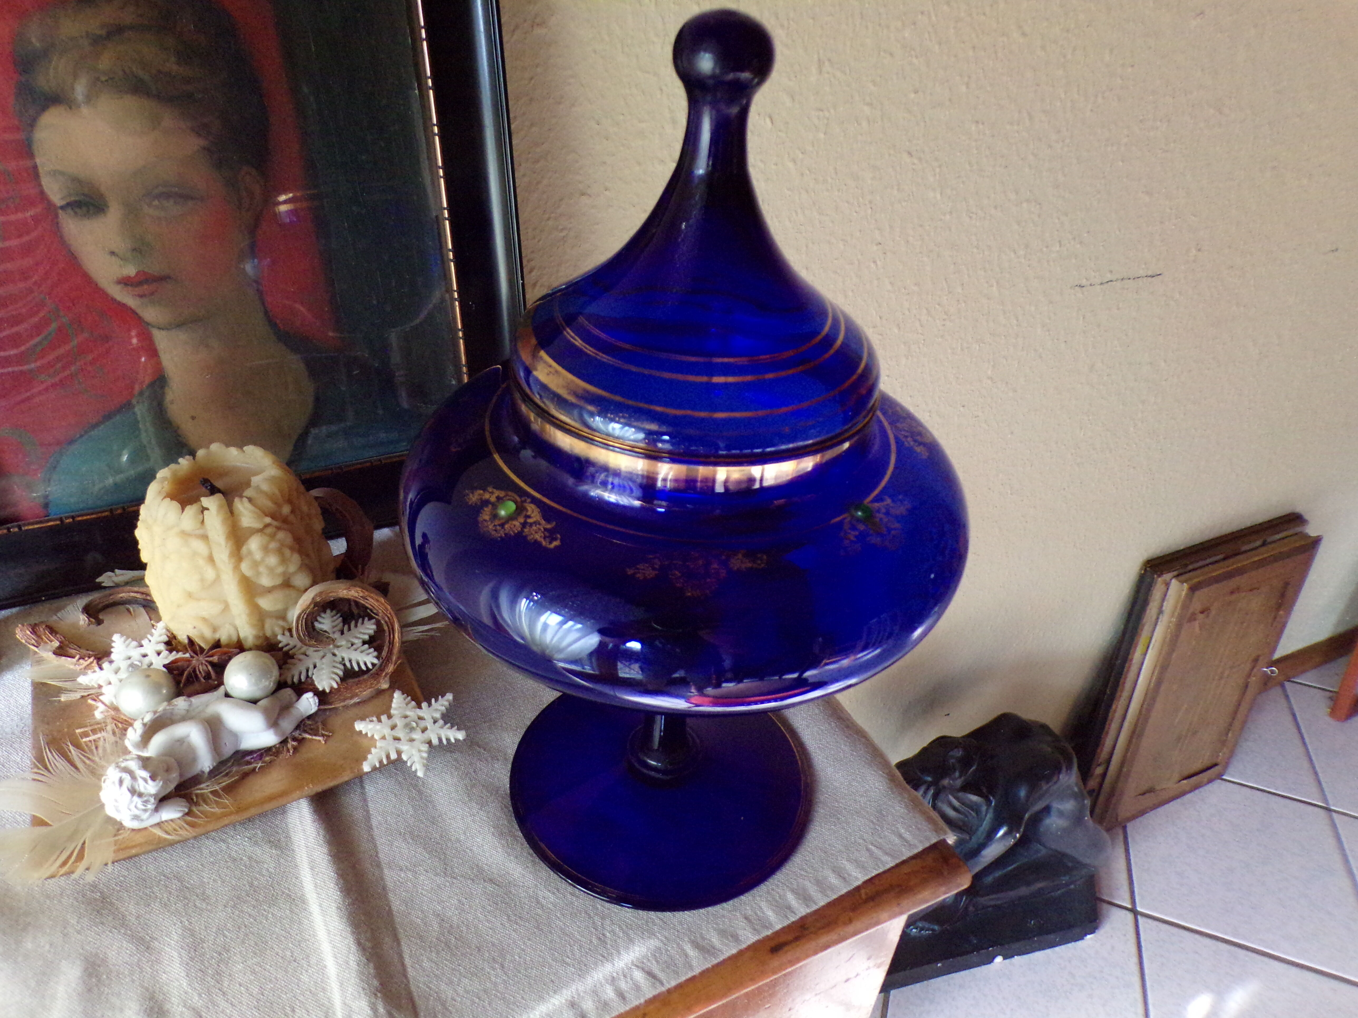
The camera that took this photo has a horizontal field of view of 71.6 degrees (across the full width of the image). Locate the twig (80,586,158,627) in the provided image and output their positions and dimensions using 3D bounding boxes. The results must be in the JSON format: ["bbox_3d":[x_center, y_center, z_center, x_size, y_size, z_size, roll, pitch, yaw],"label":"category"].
[{"bbox_3d":[-0.238,0.039,0.412,0.048,0.016,0.021,-12,37,-27],"label":"twig"}]

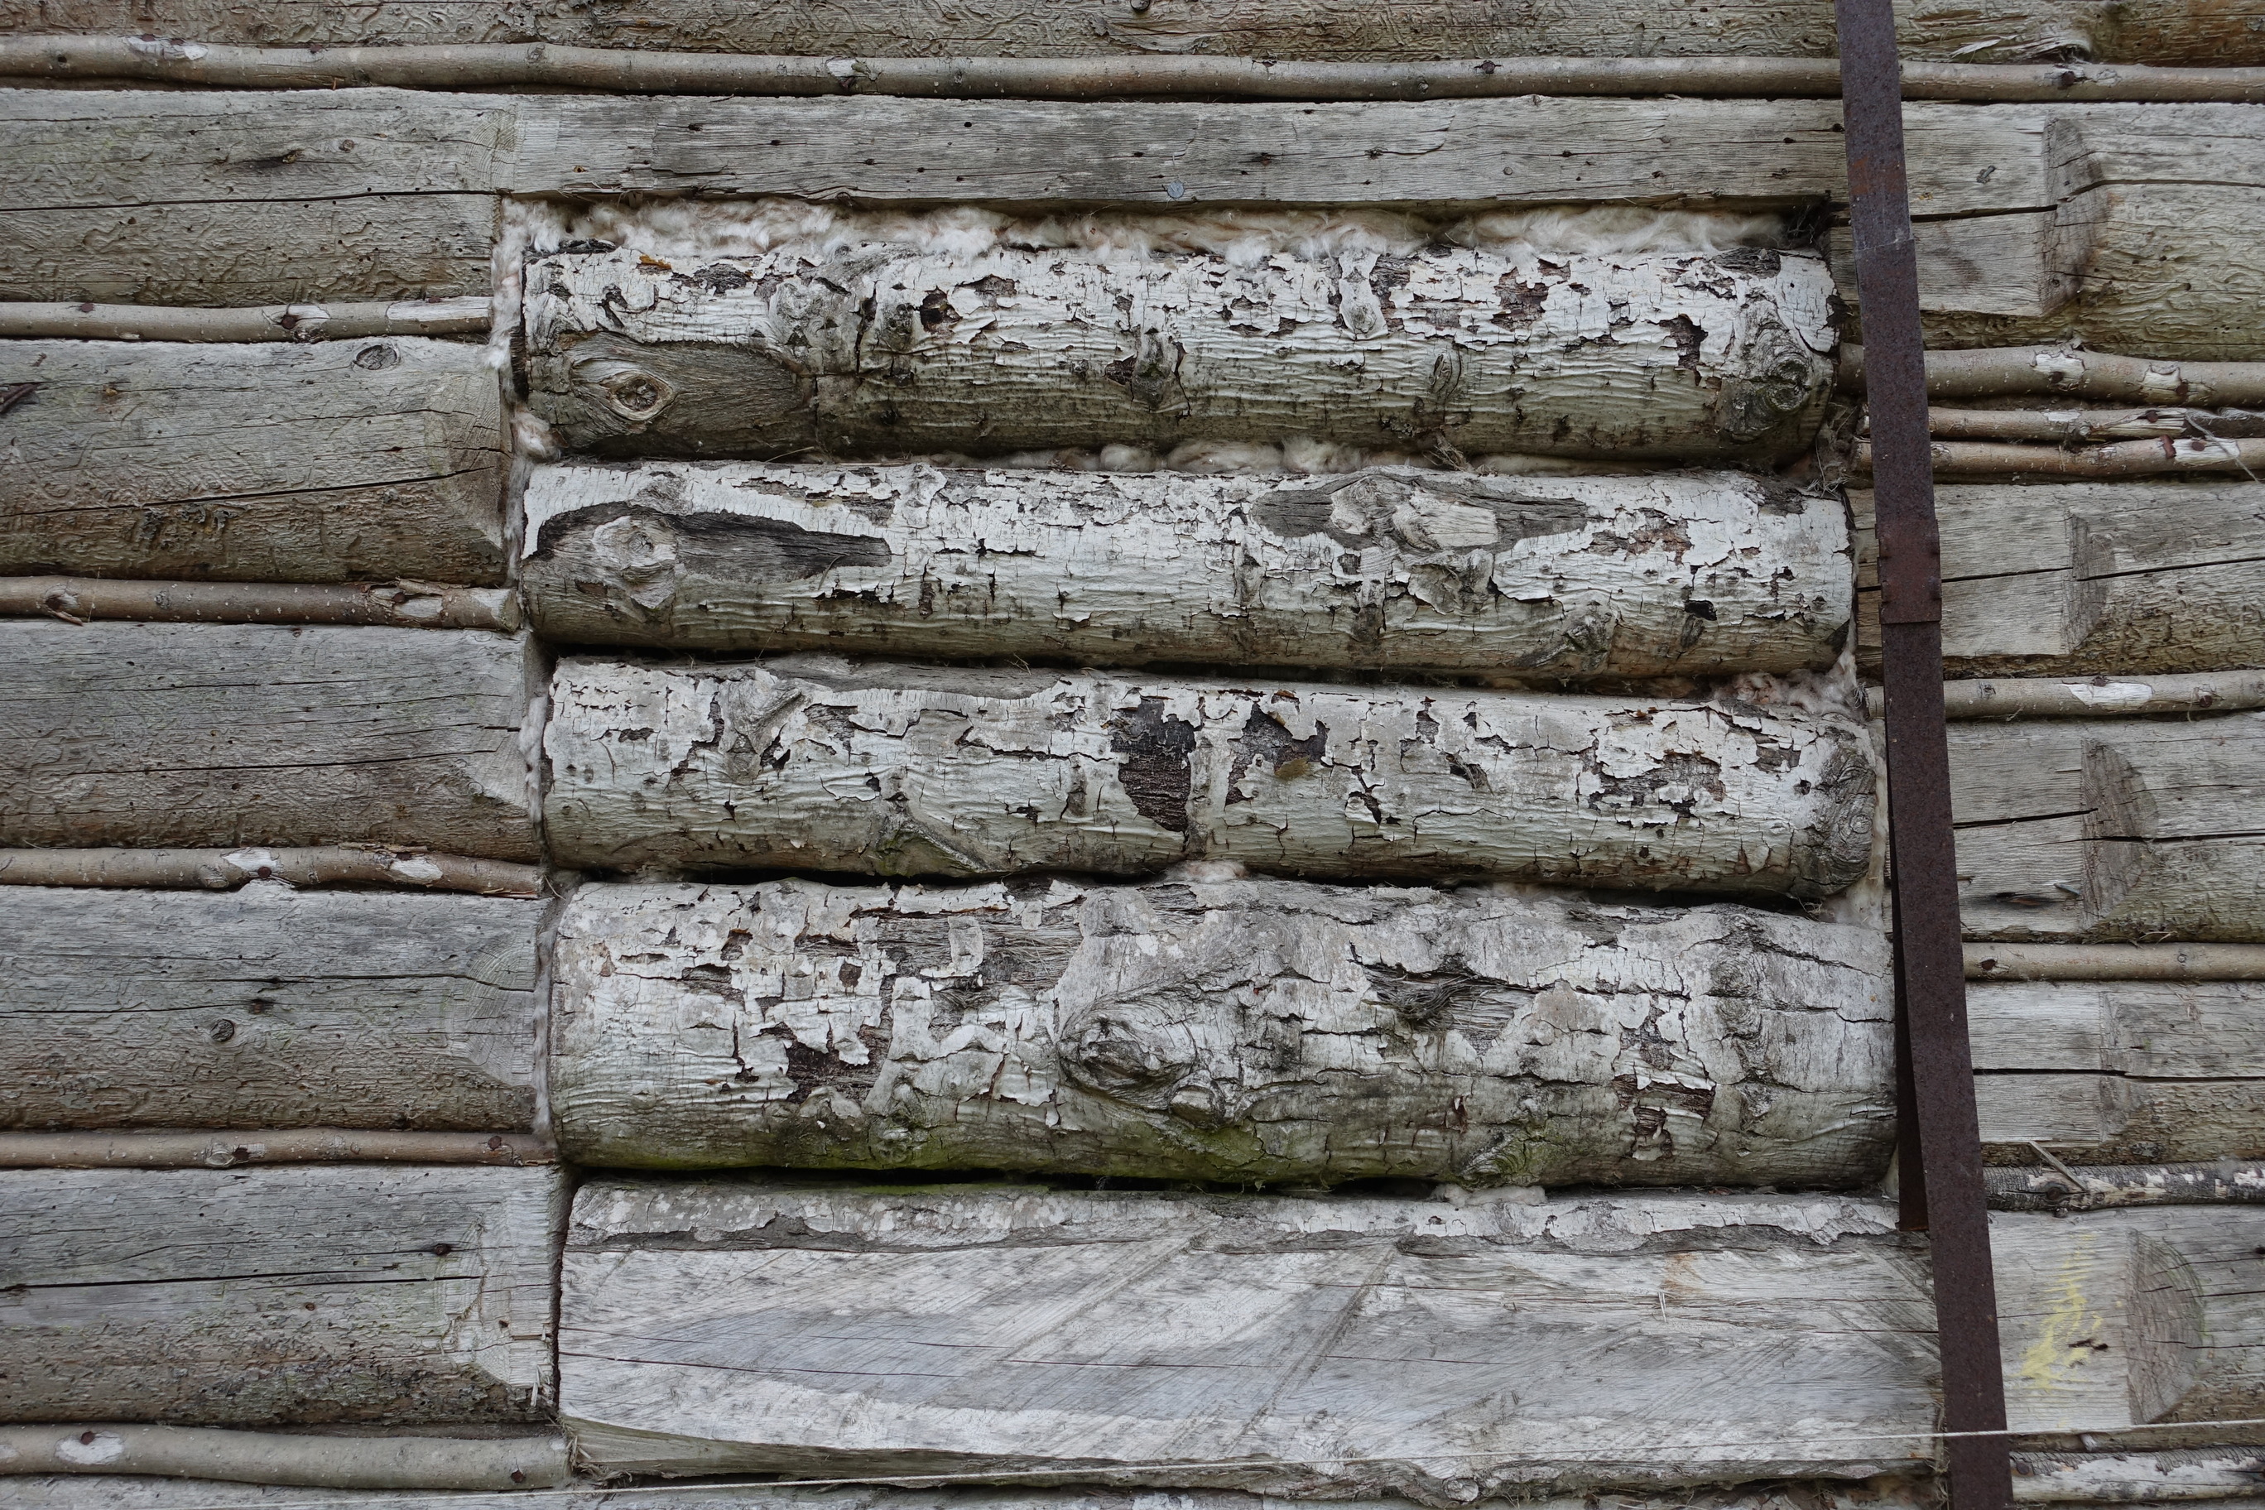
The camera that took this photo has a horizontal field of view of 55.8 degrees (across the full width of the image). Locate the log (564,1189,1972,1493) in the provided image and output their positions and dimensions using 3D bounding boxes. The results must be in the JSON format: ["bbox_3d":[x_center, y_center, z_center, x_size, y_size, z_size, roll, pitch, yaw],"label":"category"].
[{"bbox_3d":[0.087,0.425,1.556,1.004,0.210,0.130,1,-3,0],"label":"log"}]

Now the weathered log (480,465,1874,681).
[{"bbox_3d":[0.042,-0.139,1.621,1.008,0.153,0.153,1,-3,0],"label":"weathered log"}]

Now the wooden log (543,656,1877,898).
[{"bbox_3d":[0.058,0.020,1.616,1.006,0.158,0.158,1,-3,0],"label":"wooden log"}]

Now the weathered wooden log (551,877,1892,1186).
[{"bbox_3d":[0.068,0.213,1.616,1.012,0.217,0.217,1,-3,0],"label":"weathered wooden log"}]

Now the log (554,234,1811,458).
[{"bbox_3d":[0.037,-0.305,1.633,1.002,0.164,0.164,1,-3,0],"label":"log"}]

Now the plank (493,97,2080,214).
[{"bbox_3d":[0.109,-0.443,1.580,1.140,0.079,0.080,1,-3,0],"label":"plank"}]

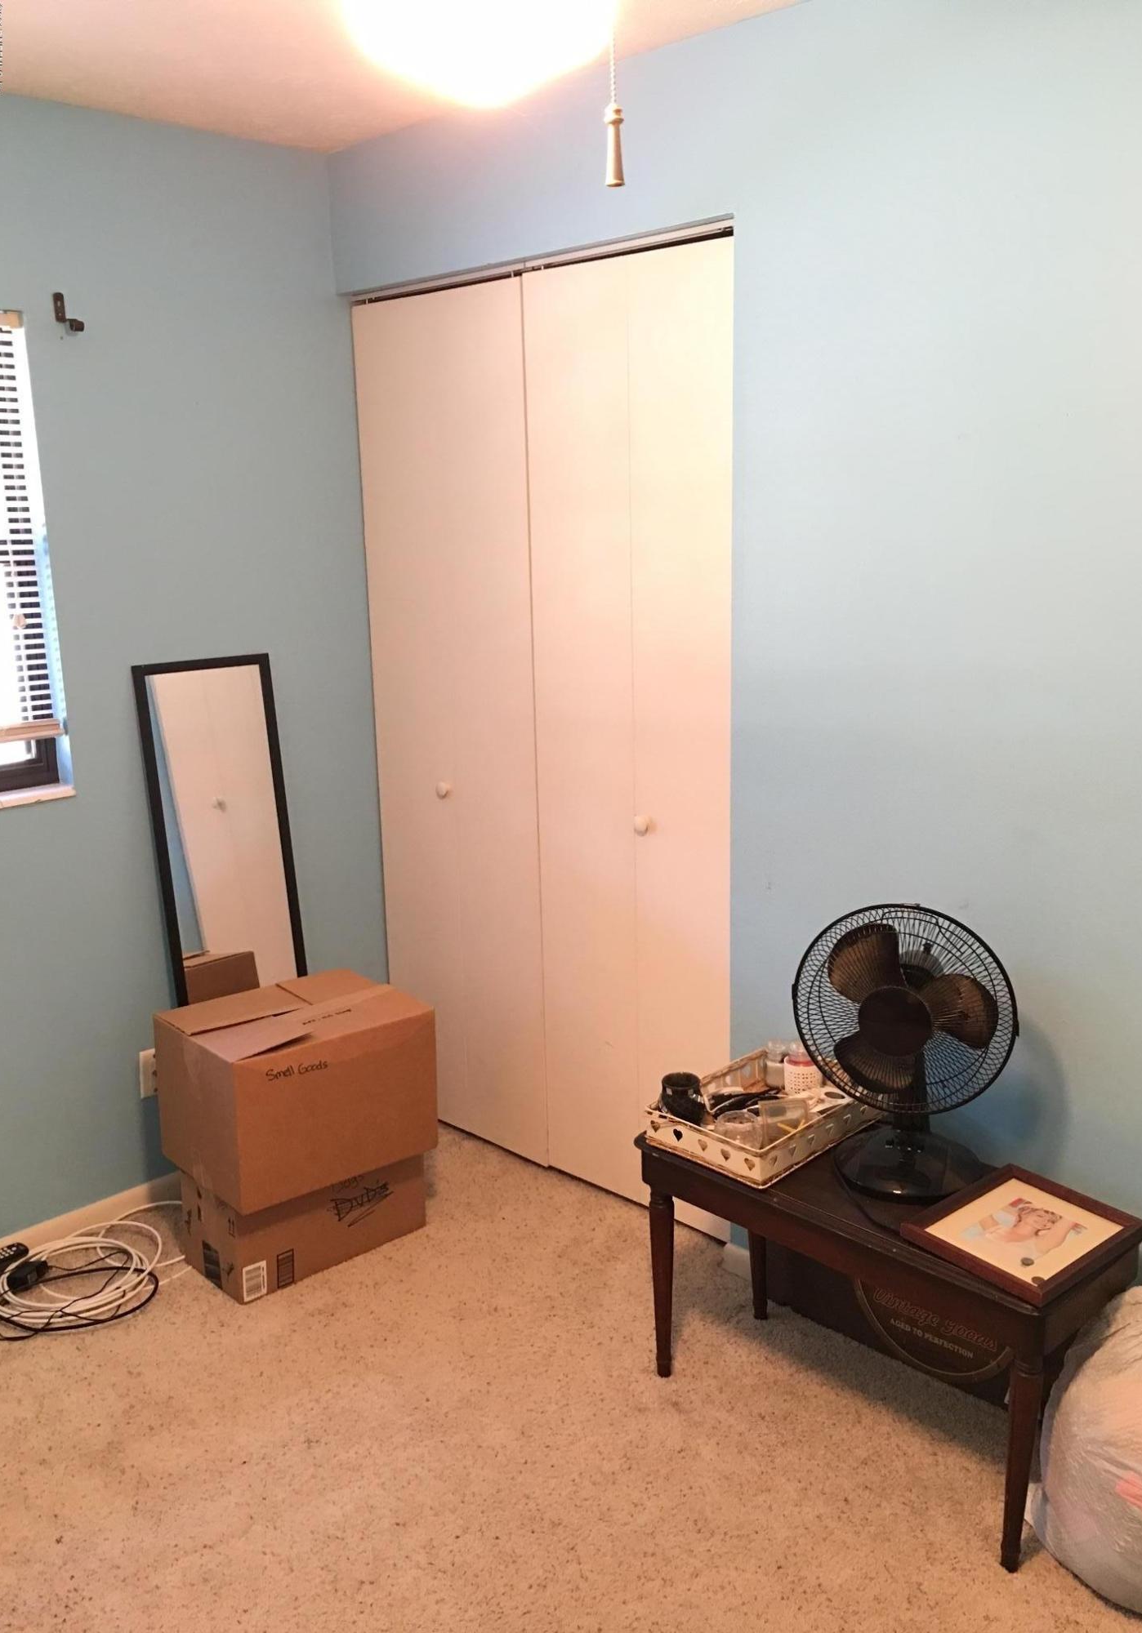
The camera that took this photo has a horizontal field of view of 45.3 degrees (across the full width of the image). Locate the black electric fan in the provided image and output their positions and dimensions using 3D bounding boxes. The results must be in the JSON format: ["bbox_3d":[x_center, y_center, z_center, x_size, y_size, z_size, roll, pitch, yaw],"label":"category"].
[{"bbox_3d":[0.569,0.369,2.278,0.358,0.491,0.249,5,15,26],"label":"black electric fan"}]

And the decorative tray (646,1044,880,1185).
[{"bbox_3d":[0.350,0.540,2.500,0.261,0.067,0.355,11,18,43],"label":"decorative tray"}]

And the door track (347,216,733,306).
[{"bbox_3d":[-0.093,-1.153,2.875,1.178,0.024,0.033,11,18,43],"label":"door track"}]

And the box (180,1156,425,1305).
[{"bbox_3d":[-0.582,0.838,3.023,0.459,0.224,0.240,-12,17,-39],"label":"box"}]

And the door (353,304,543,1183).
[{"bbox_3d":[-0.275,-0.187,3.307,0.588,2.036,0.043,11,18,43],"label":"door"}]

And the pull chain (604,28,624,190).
[{"bbox_3d":[0.035,-0.579,1.119,0.016,0.120,0.016,-1,13,0],"label":"pull chain"}]

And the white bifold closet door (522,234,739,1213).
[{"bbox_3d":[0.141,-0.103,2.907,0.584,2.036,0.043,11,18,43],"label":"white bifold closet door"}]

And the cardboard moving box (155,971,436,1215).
[{"bbox_3d":[-0.589,0.571,2.962,0.469,0.324,0.367,-12,17,-38],"label":"cardboard moving box"}]

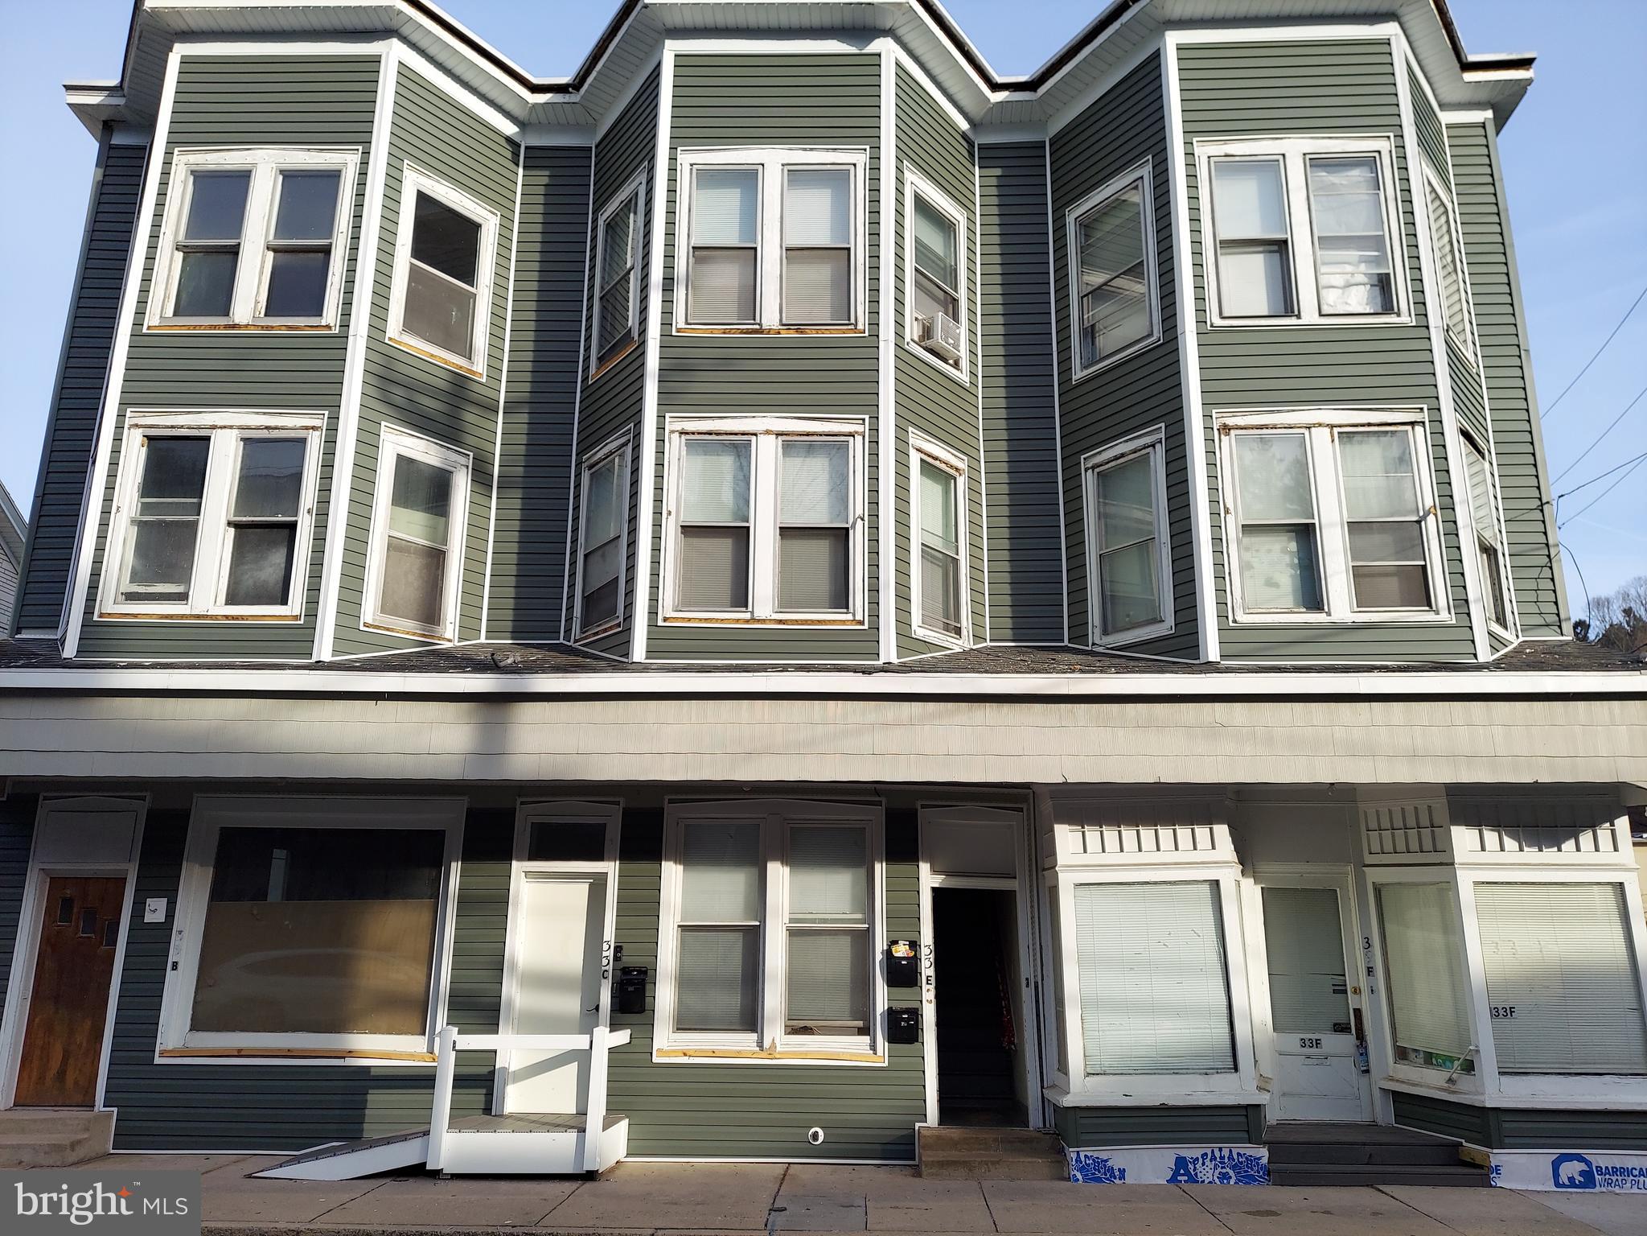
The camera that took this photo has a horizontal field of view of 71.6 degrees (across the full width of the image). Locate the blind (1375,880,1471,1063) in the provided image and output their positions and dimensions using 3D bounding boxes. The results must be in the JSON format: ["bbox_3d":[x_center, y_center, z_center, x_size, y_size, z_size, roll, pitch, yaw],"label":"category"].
[{"bbox_3d":[5.263,3.060,10.001,0.045,1.420,0.790,7,-15,-23],"label":"blind"}]

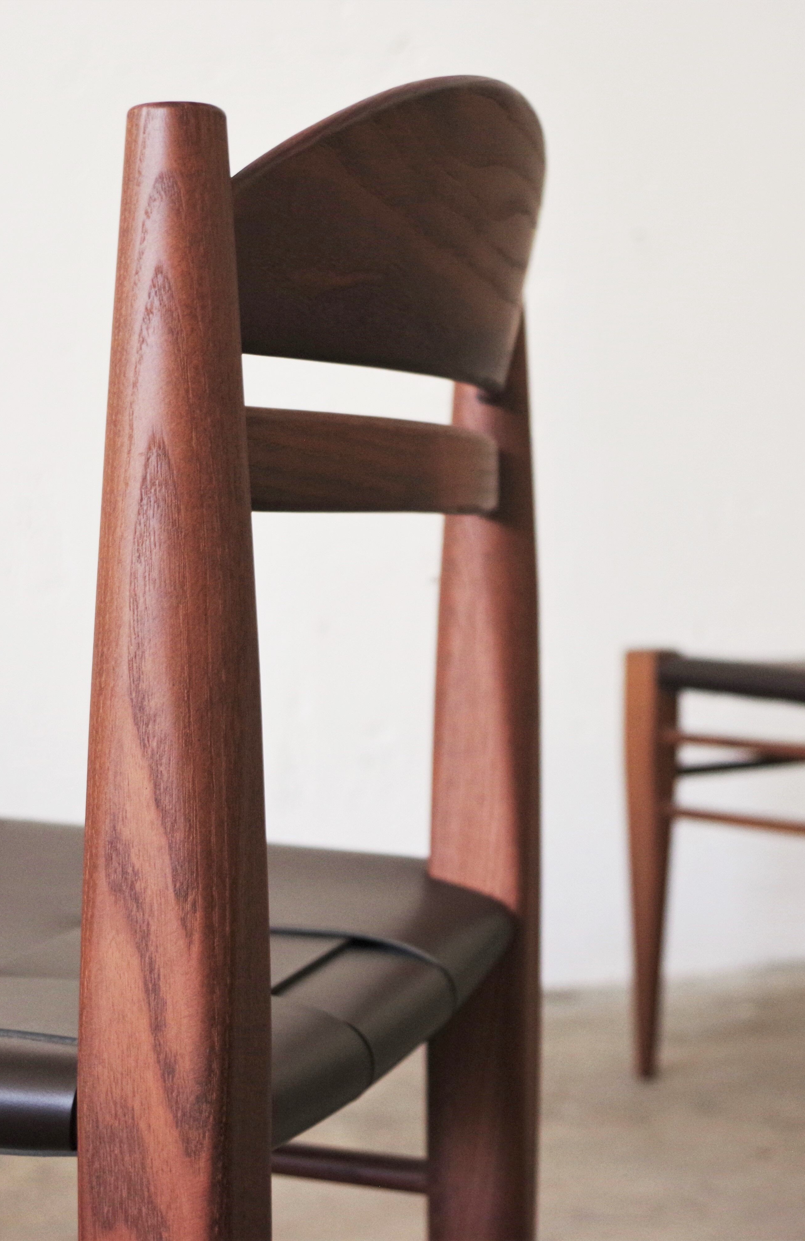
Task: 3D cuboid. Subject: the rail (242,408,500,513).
[{"bbox_3d":[-0.011,-0.059,0.823,0.036,0.037,0.355,1,3,17],"label":"rail"}]

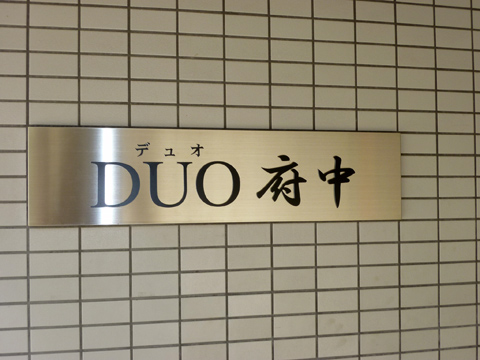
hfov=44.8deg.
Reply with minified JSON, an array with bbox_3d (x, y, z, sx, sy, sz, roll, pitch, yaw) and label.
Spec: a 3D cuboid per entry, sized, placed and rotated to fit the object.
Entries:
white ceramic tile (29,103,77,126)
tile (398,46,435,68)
[{"bbox_3d":[-0.374,-0.132,1.171,0.095,0.045,0.008,0,-2,-13],"label":"white ceramic tile"},{"bbox_3d":[0.406,-0.283,1.349,0.095,0.045,0.008,0,-2,-13],"label":"tile"}]

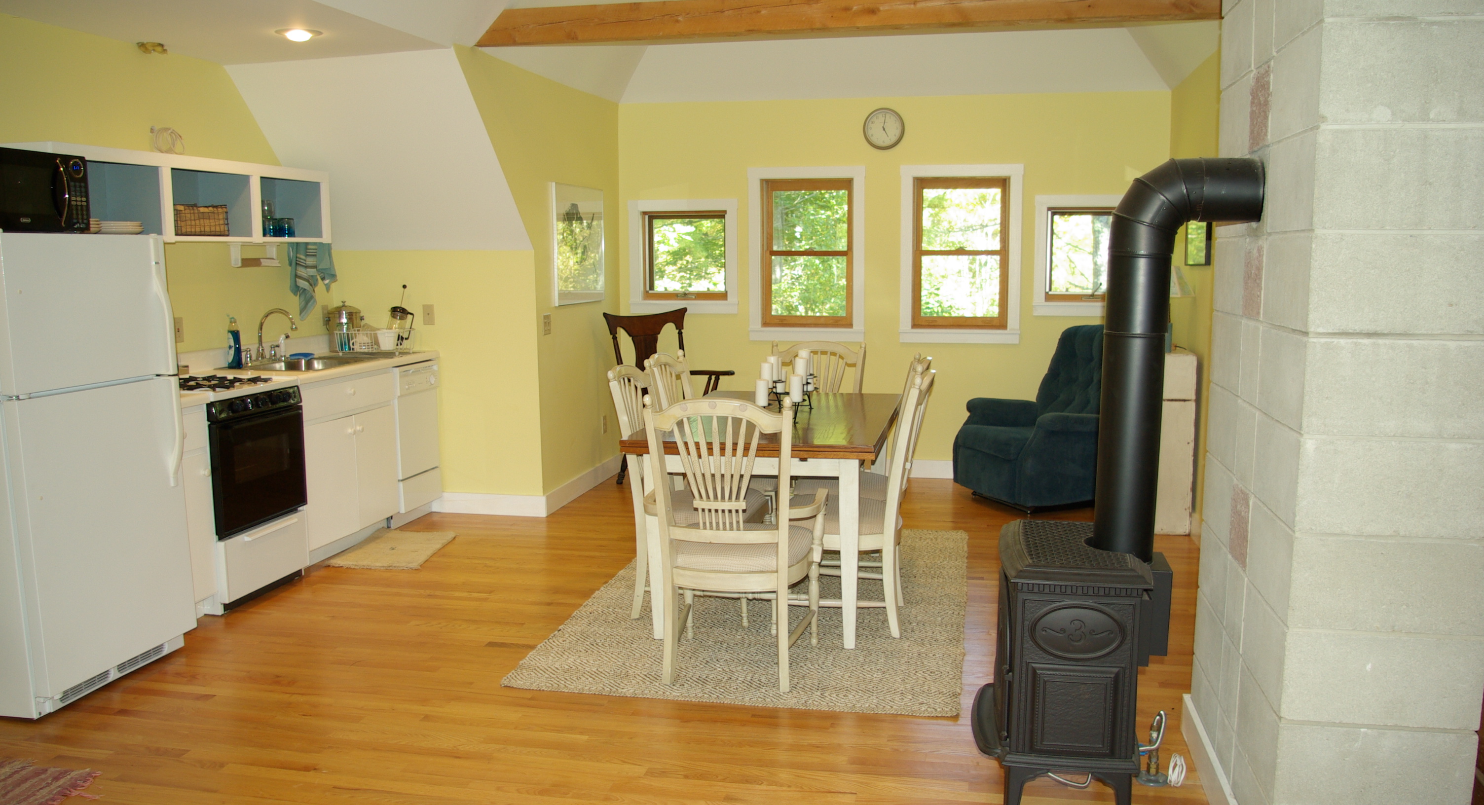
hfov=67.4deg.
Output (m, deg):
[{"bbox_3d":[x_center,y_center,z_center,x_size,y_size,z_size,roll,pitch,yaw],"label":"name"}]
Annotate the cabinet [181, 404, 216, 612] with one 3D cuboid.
[{"bbox_3d":[-2.438,0.460,4.418,0.600,0.870,0.300,1,8,10],"label":"cabinet"}]

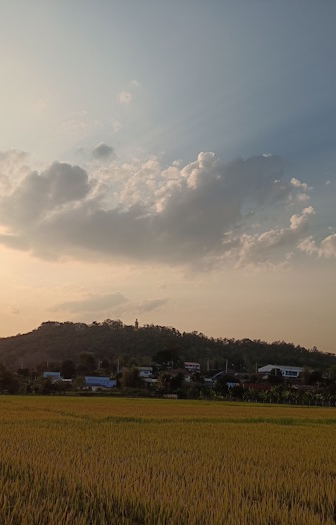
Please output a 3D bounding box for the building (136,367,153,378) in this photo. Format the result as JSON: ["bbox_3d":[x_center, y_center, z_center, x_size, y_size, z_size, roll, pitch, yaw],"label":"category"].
[{"bbox_3d":[-10.370,47.920,219.590,6.420,4.880,6.500,0,-15,5],"label":"building"}]

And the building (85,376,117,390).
[{"bbox_3d":[-24.320,44.090,183.210,10.970,4.850,7.500,3,-15,-5],"label":"building"}]

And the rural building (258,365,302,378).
[{"bbox_3d":[48.930,47.500,219.660,18.540,5.340,10.000,-1,-15,12],"label":"rural building"}]

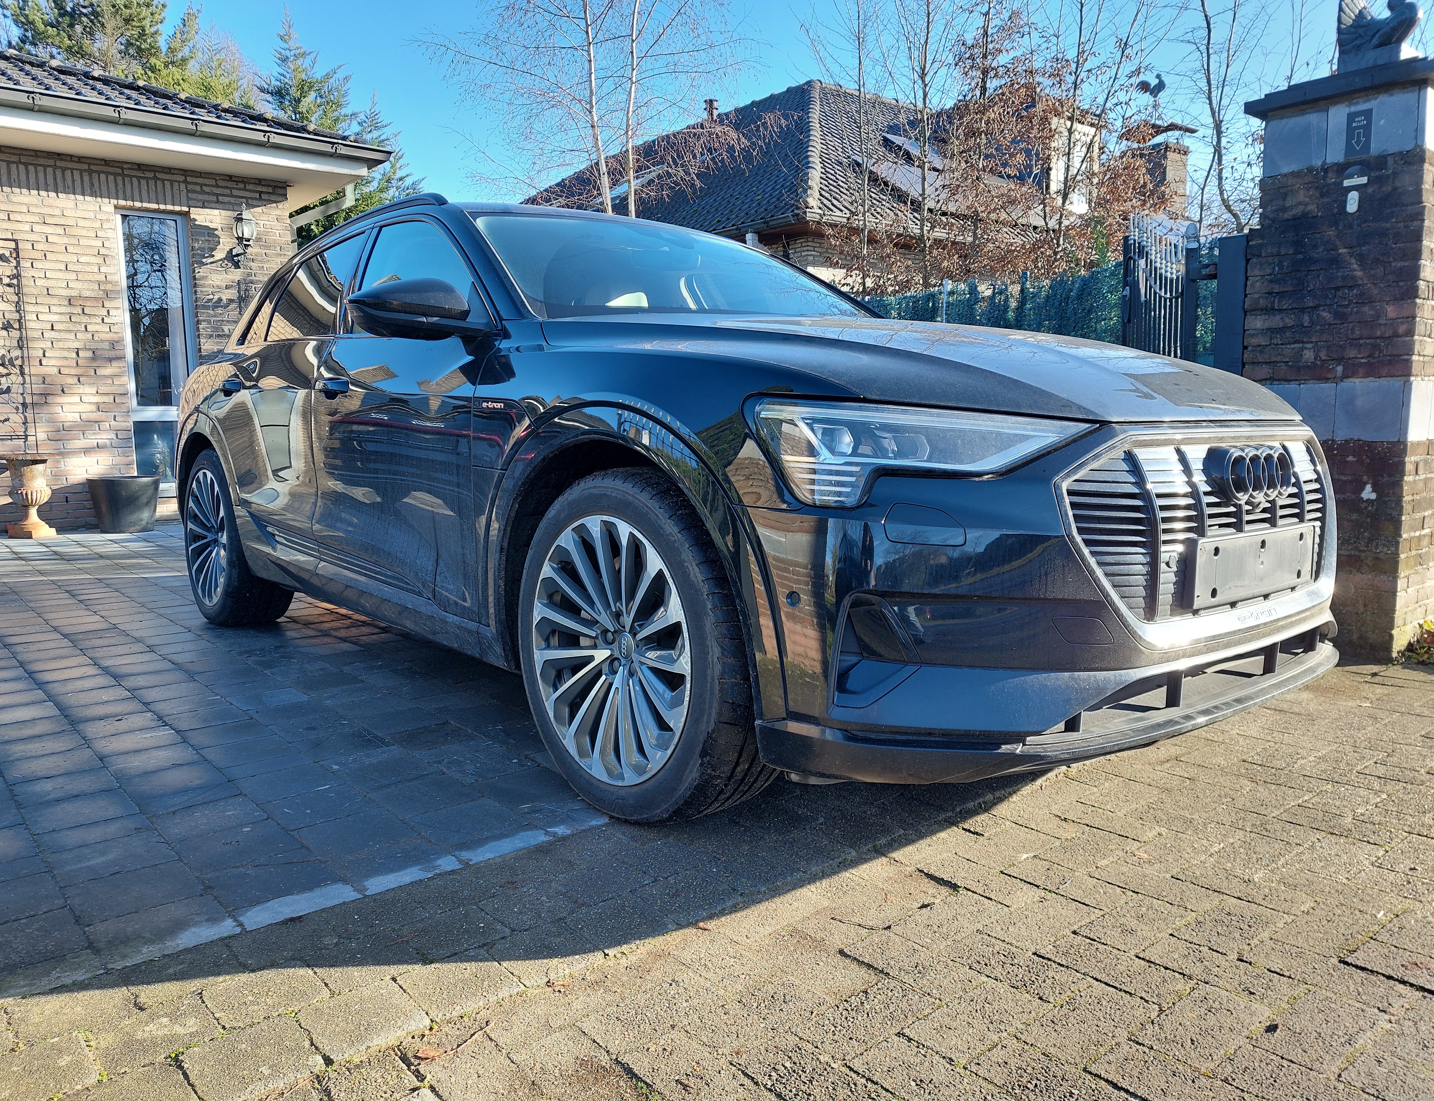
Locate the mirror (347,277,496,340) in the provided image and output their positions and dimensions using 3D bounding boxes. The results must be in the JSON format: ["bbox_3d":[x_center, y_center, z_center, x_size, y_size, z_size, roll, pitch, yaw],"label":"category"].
[{"bbox_3d":[-0.769,-0.633,2.652,0.250,0.180,0.280,-4,8,-41],"label":"mirror"}]

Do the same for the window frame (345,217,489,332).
[{"bbox_3d":[-0.903,-0.848,3.099,0.080,0.455,1.100,26,-12,-41],"label":"window frame"}]

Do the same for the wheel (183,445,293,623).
[{"bbox_3d":[-2.091,-0.066,4.420,0.265,0.770,0.770,-4,8,-41],"label":"wheel"}]

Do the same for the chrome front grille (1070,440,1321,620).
[{"bbox_3d":[1.058,-0.057,2.106,1.180,0.340,0.150,-4,8,-41],"label":"chrome front grille"}]

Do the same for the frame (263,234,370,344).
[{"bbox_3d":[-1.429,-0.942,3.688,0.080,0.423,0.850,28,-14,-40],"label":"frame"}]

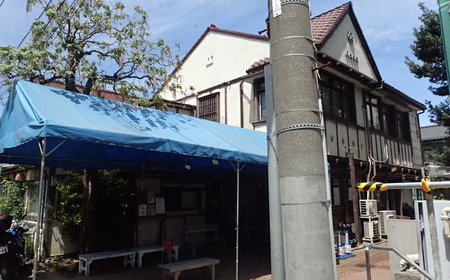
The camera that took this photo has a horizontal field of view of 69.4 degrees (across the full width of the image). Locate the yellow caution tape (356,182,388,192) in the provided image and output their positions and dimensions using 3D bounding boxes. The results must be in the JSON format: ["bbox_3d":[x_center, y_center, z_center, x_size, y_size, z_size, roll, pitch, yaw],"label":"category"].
[{"bbox_3d":[1.829,0.577,4.033,0.100,0.105,0.350,8,-13,-43],"label":"yellow caution tape"}]

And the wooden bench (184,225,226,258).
[{"bbox_3d":[-0.517,2.848,9.304,1.277,0.752,0.505,8,-13,-43],"label":"wooden bench"}]

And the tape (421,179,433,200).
[{"bbox_3d":[2.231,0.548,3.600,0.100,0.210,0.100,8,-13,-43],"label":"tape"}]

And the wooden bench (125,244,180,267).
[{"bbox_3d":[-1.730,2.840,8.047,1.164,0.376,0.422,8,-13,-43],"label":"wooden bench"}]

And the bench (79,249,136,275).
[{"bbox_3d":[-2.611,2.716,7.257,1.154,0.376,0.422,8,-13,-43],"label":"bench"}]

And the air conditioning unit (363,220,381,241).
[{"bbox_3d":[5.091,3.126,11.342,0.772,0.567,0.309,8,-13,-43],"label":"air conditioning unit"}]

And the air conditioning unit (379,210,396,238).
[{"bbox_3d":[6.099,3.191,12.378,0.875,0.845,0.330,8,-13,-43],"label":"air conditioning unit"}]

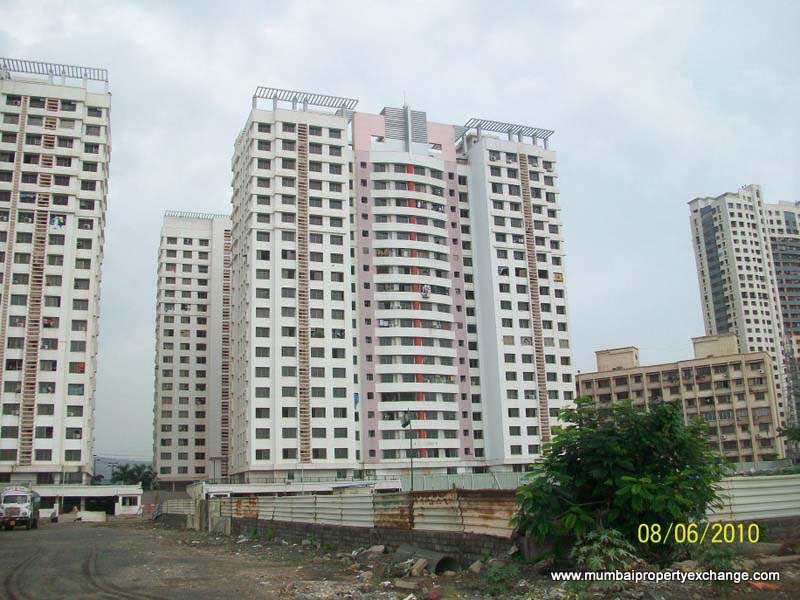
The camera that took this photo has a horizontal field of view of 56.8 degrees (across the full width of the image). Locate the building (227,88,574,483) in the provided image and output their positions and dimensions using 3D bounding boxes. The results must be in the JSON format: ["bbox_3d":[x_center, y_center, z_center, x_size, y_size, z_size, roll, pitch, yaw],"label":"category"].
[{"bbox_3d":[0.471,-0.248,124.253,54.810,60.750,18.850,3,-15,-21],"label":"building"}]

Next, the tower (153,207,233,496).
[{"bbox_3d":[-44.785,12.416,168.261,21.460,60.750,17.400,3,-15,-20],"label":"tower"}]

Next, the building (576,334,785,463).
[{"bbox_3d":[57.519,22.769,154.470,38.790,26.550,9.440,-12,-17,35],"label":"building"}]

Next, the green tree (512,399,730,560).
[{"bbox_3d":[4.802,3.948,16.080,4.650,3.600,4.000,-6,-15,16],"label":"green tree"}]

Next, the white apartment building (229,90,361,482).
[{"bbox_3d":[-17.598,-0.707,116.681,15.950,59.300,17.690,3,-15,-21],"label":"white apartment building"}]

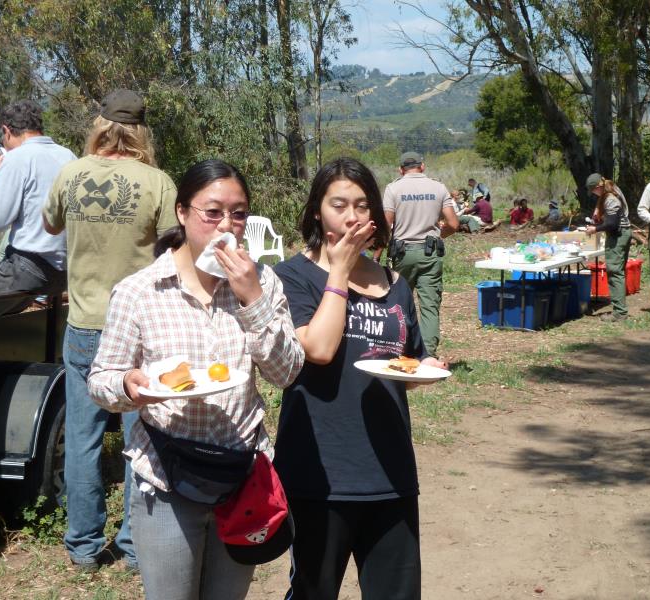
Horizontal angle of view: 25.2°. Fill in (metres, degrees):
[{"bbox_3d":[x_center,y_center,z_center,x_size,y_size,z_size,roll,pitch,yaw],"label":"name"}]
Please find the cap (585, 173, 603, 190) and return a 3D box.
[{"bbox_3d":[2.869,-1.262,15.500,0.250,0.140,0.175,-28,16,-25],"label":"cap"}]

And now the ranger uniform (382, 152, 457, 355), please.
[{"bbox_3d":[0.820,-0.373,12.500,0.620,1.800,0.400,1,5,6],"label":"ranger uniform"}]

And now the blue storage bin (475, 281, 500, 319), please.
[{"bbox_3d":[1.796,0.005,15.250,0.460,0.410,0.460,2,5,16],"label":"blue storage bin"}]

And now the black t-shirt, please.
[{"bbox_3d":[0.062,0.185,3.520,0.380,0.610,0.270,0,5,-16],"label":"black t-shirt"}]

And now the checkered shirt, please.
[{"bbox_3d":[-0.302,0.162,3.400,0.500,0.590,0.340,0,5,-12],"label":"checkered shirt"}]

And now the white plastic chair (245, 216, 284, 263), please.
[{"bbox_3d":[-0.941,-0.732,20.300,0.570,0.880,0.570,-4,7,-44],"label":"white plastic chair"}]

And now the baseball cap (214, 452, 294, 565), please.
[{"bbox_3d":[-0.158,0.468,3.270,0.170,0.245,0.130,-14,-14,-4],"label":"baseball cap"}]

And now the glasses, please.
[{"bbox_3d":[-0.245,-0.201,3.380,0.133,0.040,0.130,-2,14,-27],"label":"glasses"}]

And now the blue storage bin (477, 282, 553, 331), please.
[{"bbox_3d":[1.935,0.067,14.950,0.630,0.420,0.430,3,6,21],"label":"blue storage bin"}]

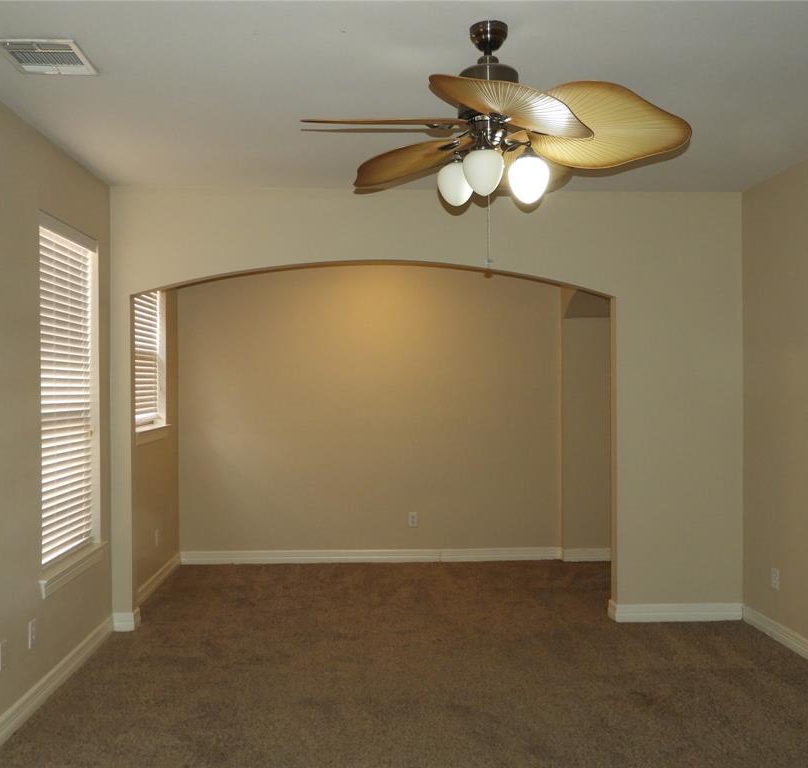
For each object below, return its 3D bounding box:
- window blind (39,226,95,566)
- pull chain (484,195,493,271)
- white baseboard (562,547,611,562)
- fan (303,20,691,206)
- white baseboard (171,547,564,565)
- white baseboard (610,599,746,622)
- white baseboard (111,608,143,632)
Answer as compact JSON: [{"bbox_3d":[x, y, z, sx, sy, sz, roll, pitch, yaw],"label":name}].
[{"bbox_3d":[-1.821,0.050,4.360,0.055,1.685,0.850,0,0,-3],"label":"window blind"},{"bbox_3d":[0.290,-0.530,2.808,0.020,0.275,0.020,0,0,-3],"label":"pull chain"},{"bbox_3d":[1.545,1.436,6.937,0.409,0.103,0.018,0,0,-3],"label":"white baseboard"},{"bbox_3d":[0.314,-0.911,2.806,1.265,0.587,1.275,0,0,-3],"label":"fan"},{"bbox_3d":[-0.263,1.445,6.947,3.185,0.103,0.022,0,0,-3],"label":"white baseboard"},{"bbox_3d":[1.734,1.435,5.261,0.827,0.103,0.155,0,0,-3],"label":"white baseboard"},{"bbox_3d":[-1.707,1.453,5.104,0.136,0.103,0.165,0,0,-3],"label":"white baseboard"}]

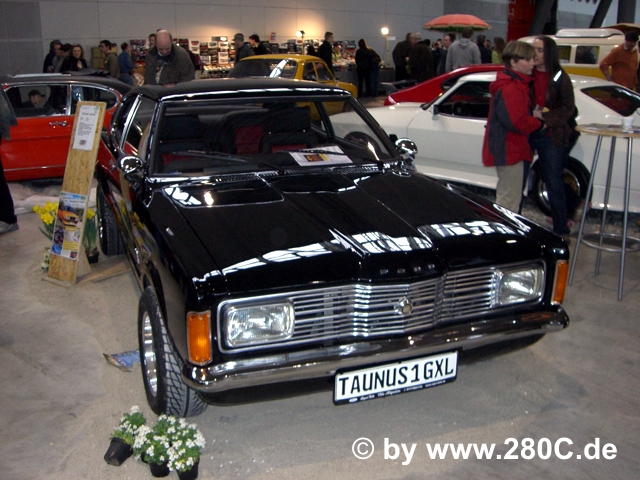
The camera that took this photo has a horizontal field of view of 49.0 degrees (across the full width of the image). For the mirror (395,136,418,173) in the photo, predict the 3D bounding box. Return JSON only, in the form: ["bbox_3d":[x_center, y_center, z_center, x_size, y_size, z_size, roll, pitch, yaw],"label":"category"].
[{"bbox_3d":[0.497,-0.498,4.101,0.130,0.170,0.100,-6,16,-20],"label":"mirror"}]

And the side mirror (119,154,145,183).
[{"bbox_3d":[-0.951,-0.361,3.557,0.130,0.135,0.100,-6,16,-20],"label":"side mirror"}]

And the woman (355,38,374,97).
[{"bbox_3d":[1.303,-5.111,21.062,0.460,1.700,0.320,3,16,8],"label":"woman"}]

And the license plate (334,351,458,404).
[{"bbox_3d":[0.301,0.525,2.681,0.530,0.133,0.020,-6,16,-20],"label":"license plate"}]

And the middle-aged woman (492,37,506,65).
[{"bbox_3d":[3.126,-2.654,12.360,0.320,1.680,0.450,7,17,21],"label":"middle-aged woman"}]

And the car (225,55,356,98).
[{"bbox_3d":[-0.620,-2.830,13.600,1.630,1.440,4.250,5,16,19],"label":"car"}]

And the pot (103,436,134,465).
[{"bbox_3d":[-0.789,0.829,2.746,0.103,0.103,0.085,7,41,24],"label":"pot"}]

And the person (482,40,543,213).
[{"bbox_3d":[1.515,-0.715,5.520,0.450,1.610,0.460,4,16,14],"label":"person"}]

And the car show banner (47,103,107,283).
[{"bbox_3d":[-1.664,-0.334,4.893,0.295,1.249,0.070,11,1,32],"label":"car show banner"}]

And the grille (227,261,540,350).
[{"bbox_3d":[0.301,0.245,2.657,1.390,0.190,0.130,-6,17,-21],"label":"grille"}]

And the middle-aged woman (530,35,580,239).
[{"bbox_3d":[1.885,-0.765,5.600,0.430,1.660,0.480,-5,16,-17],"label":"middle-aged woman"}]

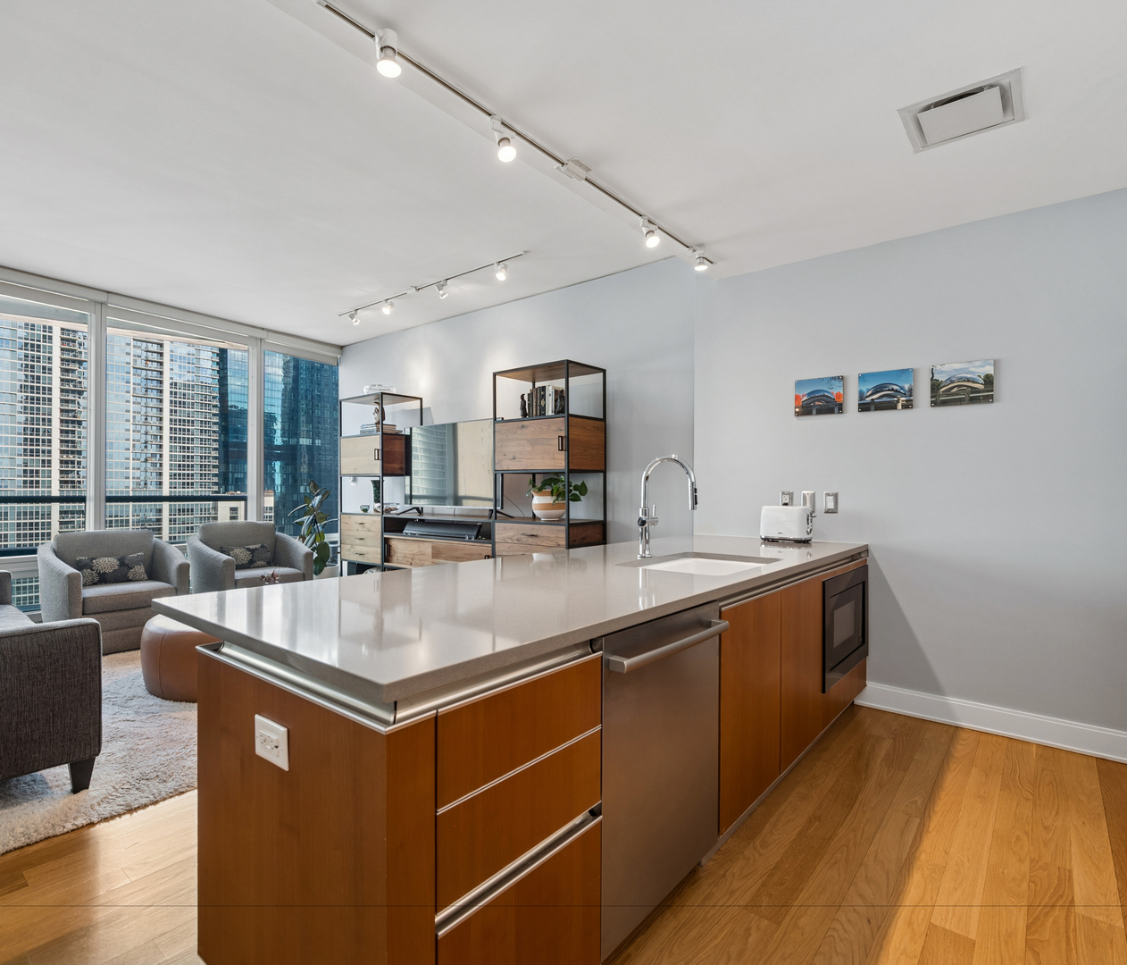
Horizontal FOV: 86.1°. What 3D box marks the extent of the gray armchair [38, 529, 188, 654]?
[{"bbox_3d":[-3.160,0.747,4.270,0.770,0.790,0.730,0,0,42],"label":"gray armchair"}]

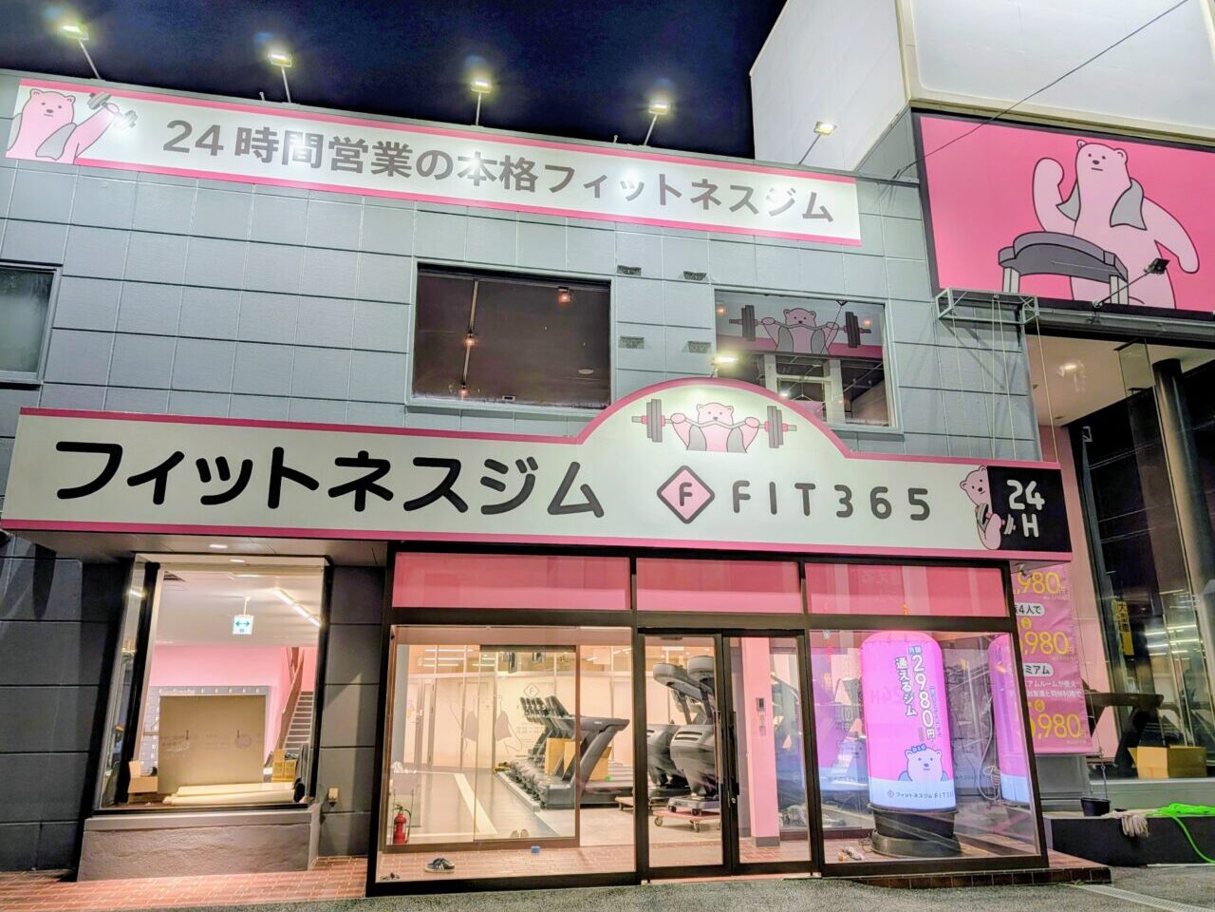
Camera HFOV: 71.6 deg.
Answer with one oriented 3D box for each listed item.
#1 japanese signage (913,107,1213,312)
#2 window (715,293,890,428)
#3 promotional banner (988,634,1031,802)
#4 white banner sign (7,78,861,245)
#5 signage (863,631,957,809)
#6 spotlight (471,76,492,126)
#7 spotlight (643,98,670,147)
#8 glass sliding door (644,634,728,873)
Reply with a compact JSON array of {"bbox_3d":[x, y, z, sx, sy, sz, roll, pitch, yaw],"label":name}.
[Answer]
[{"bbox_3d":[6.877,-3.312,11.832,5.384,2.778,0.120,3,-15,-11],"label":"japanese signage"},{"bbox_3d":[2.484,-1.212,10.500,2.325,1.691,0.100,3,-15,-11],"label":"window"},{"bbox_3d":[4.526,2.766,9.041,0.780,1.770,0.780,3,-15,-11],"label":"promotional banner"},{"bbox_3d":[-1.585,-3.449,10.158,10.009,0.990,0.060,3,-15,-11],"label":"white banner sign"},{"bbox_3d":[3.106,2.686,8.767,0.820,1.770,0.820,1,-14,-3],"label":"signage"},{"bbox_3d":[-1.504,-4.212,9.991,0.260,0.230,0.760,3,-15,-11],"label":"spotlight"},{"bbox_3d":[0.562,-4.111,10.393,0.270,0.230,0.760,3,-15,-11],"label":"spotlight"},{"bbox_3d":[0.692,2.584,7.419,0.769,2.006,0.050,3,-15,-11],"label":"glass sliding door"}]

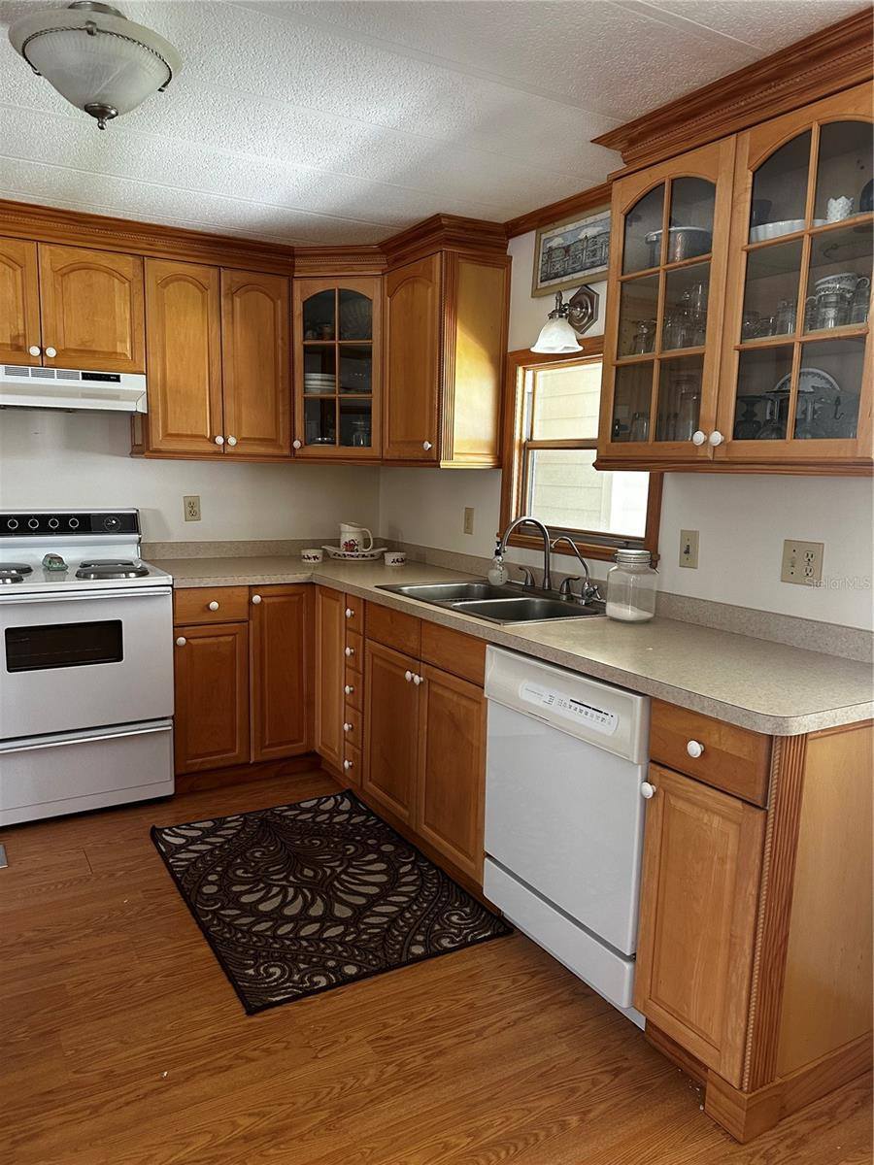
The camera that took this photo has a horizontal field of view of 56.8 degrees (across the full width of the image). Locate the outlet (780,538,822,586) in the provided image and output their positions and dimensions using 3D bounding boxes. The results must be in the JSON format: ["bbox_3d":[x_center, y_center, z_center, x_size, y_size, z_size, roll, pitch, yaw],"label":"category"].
[{"bbox_3d":[0.956,-0.051,2.112,0.008,0.113,0.116,-3,9,-30],"label":"outlet"}]

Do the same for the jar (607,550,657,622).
[{"bbox_3d":[0.612,0.006,2.511,0.151,0.209,0.151,1,8,0],"label":"jar"}]

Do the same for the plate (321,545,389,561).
[{"bbox_3d":[-0.395,-0.144,3.982,0.335,0.050,0.200,2,8,2],"label":"plate"}]

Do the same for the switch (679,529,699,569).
[{"bbox_3d":[0.768,-0.099,2.463,0.014,0.115,0.069,-3,9,-31],"label":"switch"}]

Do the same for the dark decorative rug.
[{"bbox_3d":[-0.422,0.964,2.673,0.789,0.010,1.169,-3,9,-31],"label":"dark decorative rug"}]

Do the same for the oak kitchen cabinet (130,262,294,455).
[{"bbox_3d":[-0.991,-0.932,3.531,0.613,0.783,0.340,-3,9,-31],"label":"oak kitchen cabinet"}]

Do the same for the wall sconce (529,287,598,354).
[{"bbox_3d":[0.425,-0.913,2.770,0.209,0.230,0.176,-3,9,-31],"label":"wall sconce"}]

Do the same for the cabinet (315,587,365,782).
[{"bbox_3d":[-0.140,0.398,3.418,0.601,0.782,0.475,-3,9,-31],"label":"cabinet"}]

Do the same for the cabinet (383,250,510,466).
[{"bbox_3d":[0.016,-0.879,3.342,0.315,0.805,0.487,-3,9,-30],"label":"cabinet"}]

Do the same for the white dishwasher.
[{"bbox_3d":[0.536,0.620,2.248,0.600,0.857,0.605,-3,9,-30],"label":"white dishwasher"}]

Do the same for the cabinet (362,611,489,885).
[{"bbox_3d":[0.188,0.484,2.892,0.600,0.795,0.880,-3,9,-30],"label":"cabinet"}]

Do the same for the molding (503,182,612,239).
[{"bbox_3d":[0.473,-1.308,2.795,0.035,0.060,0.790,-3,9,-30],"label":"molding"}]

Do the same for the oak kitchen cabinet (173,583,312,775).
[{"bbox_3d":[-0.931,0.355,3.578,0.587,0.782,0.611,-3,9,-31],"label":"oak kitchen cabinet"}]

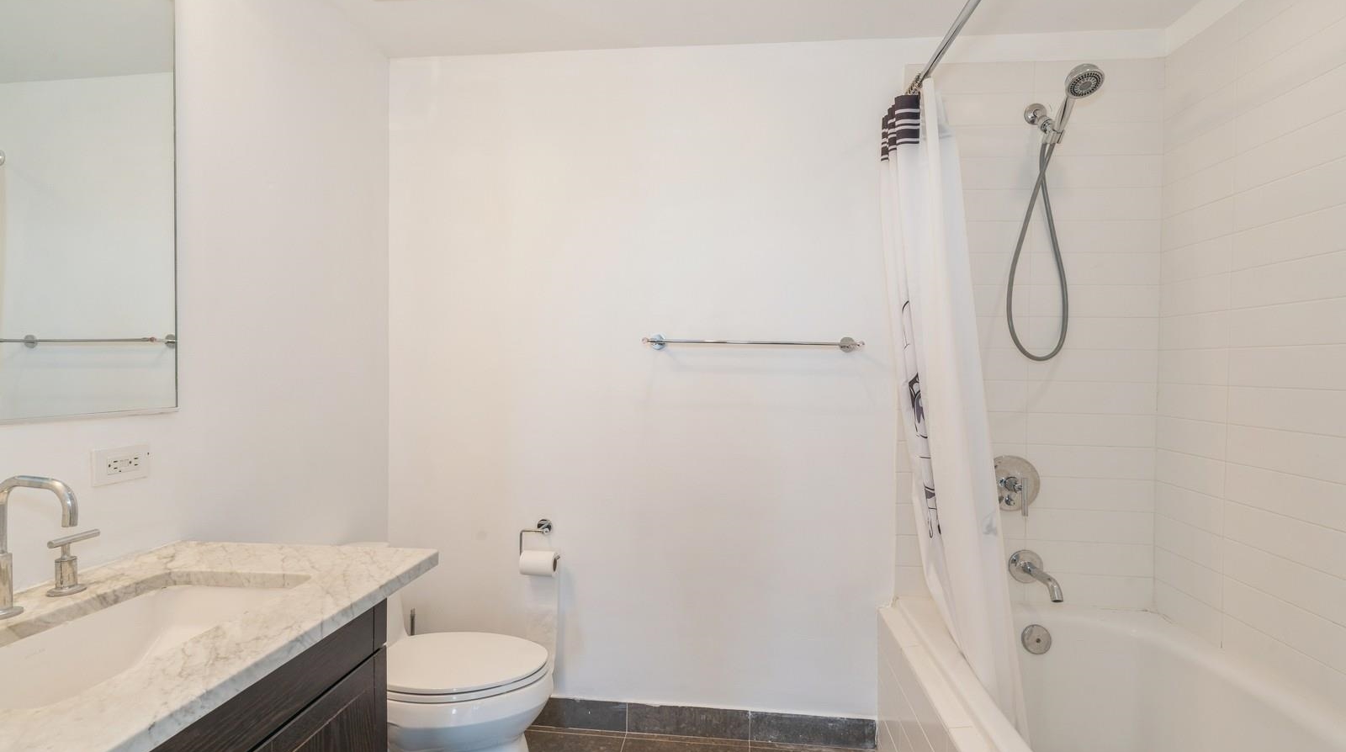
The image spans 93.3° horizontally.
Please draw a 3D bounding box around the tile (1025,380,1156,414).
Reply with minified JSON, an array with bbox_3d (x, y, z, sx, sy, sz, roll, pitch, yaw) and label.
[{"bbox_3d":[1.293,0.067,1.966,0.373,0.095,0.010,1,1,6],"label":"tile"}]

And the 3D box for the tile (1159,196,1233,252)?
[{"bbox_3d":[1.509,-0.433,1.835,0.010,0.100,0.286,1,1,6],"label":"tile"}]

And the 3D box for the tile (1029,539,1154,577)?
[{"bbox_3d":[1.317,0.578,2.018,0.382,0.100,0.010,1,1,6],"label":"tile"}]

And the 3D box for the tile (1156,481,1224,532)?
[{"bbox_3d":[1.467,0.370,1.806,0.010,0.095,0.277,1,1,6],"label":"tile"}]

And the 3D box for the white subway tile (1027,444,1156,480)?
[{"bbox_3d":[1.291,0.266,1.969,0.373,0.095,0.010,1,1,6],"label":"white subway tile"}]

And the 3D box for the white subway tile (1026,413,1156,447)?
[{"bbox_3d":[1.322,0.172,2.011,0.382,0.100,0.010,1,1,6],"label":"white subway tile"}]

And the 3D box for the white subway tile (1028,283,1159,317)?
[{"bbox_3d":[1.297,-0.231,1.961,0.373,0.095,0.010,1,1,6],"label":"white subway tile"}]

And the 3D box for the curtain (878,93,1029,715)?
[{"bbox_3d":[0.735,0.004,1.727,0.230,1.720,0.600,1,1,6],"label":"curtain"}]

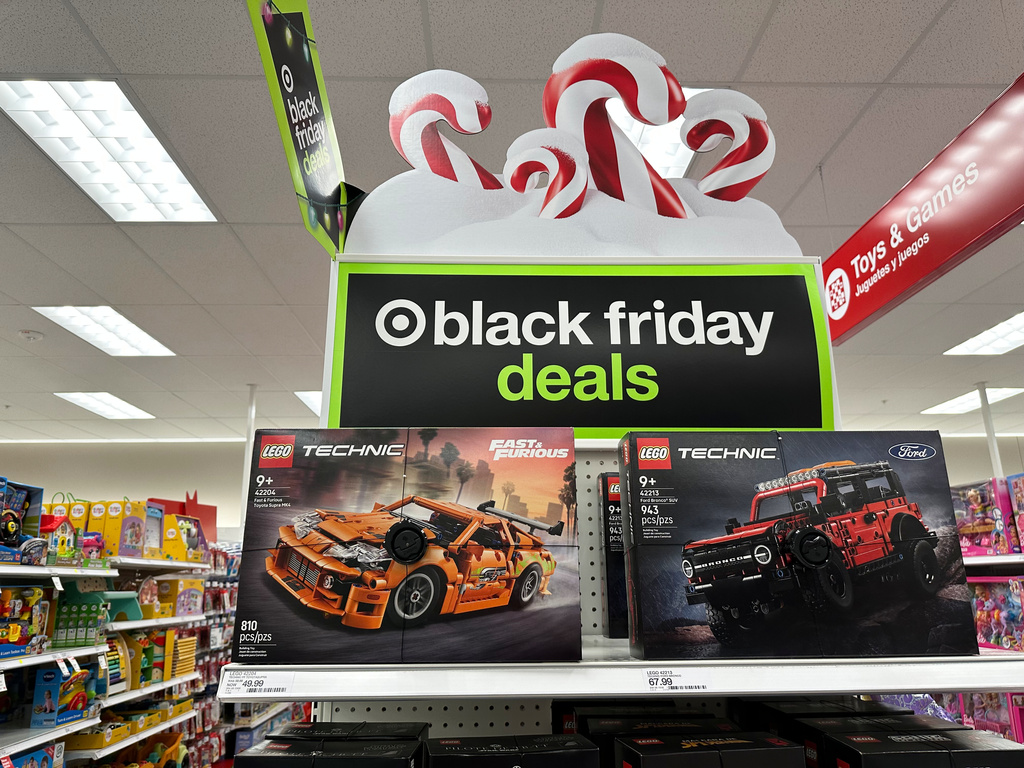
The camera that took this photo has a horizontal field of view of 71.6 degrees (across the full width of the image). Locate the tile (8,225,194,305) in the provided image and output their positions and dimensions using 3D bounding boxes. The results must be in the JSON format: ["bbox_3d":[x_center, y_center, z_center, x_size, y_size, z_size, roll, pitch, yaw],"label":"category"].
[{"bbox_3d":[-2.514,-0.729,4.495,0.605,0.020,1.215,0,-15,-3],"label":"tile"}]

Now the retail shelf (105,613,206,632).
[{"bbox_3d":[-2.173,1.342,4.019,0.420,0.040,1.220,0,-15,-3],"label":"retail shelf"}]

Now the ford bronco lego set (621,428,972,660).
[{"bbox_3d":[0.332,0.189,0.858,0.382,0.259,0.069,0,-15,-3],"label":"ford bronco lego set"}]

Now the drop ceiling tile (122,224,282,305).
[{"bbox_3d":[-1.907,-0.735,4.520,0.610,0.020,1.220,0,-15,-3],"label":"drop ceiling tile"}]

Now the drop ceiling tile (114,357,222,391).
[{"bbox_3d":[-3.226,-0.089,6.819,0.605,0.020,1.215,0,-15,-3],"label":"drop ceiling tile"}]

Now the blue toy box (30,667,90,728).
[{"bbox_3d":[-1.991,1.386,3.189,0.115,0.240,0.290,-1,-15,2],"label":"blue toy box"}]

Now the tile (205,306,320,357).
[{"bbox_3d":[-1.960,-0.413,5.696,0.610,0.020,1.220,0,-15,-3],"label":"tile"}]

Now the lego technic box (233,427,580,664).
[{"bbox_3d":[-0.115,0.189,0.847,0.382,0.262,0.071,0,-17,0],"label":"lego technic box"}]

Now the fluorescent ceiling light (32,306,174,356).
[{"bbox_3d":[-3.179,-0.424,5.645,0.600,0.070,1.200,0,-15,-3],"label":"fluorescent ceiling light"}]

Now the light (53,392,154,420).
[{"bbox_3d":[-4.502,0.225,7.940,0.600,0.070,1.200,0,-15,-3],"label":"light"}]

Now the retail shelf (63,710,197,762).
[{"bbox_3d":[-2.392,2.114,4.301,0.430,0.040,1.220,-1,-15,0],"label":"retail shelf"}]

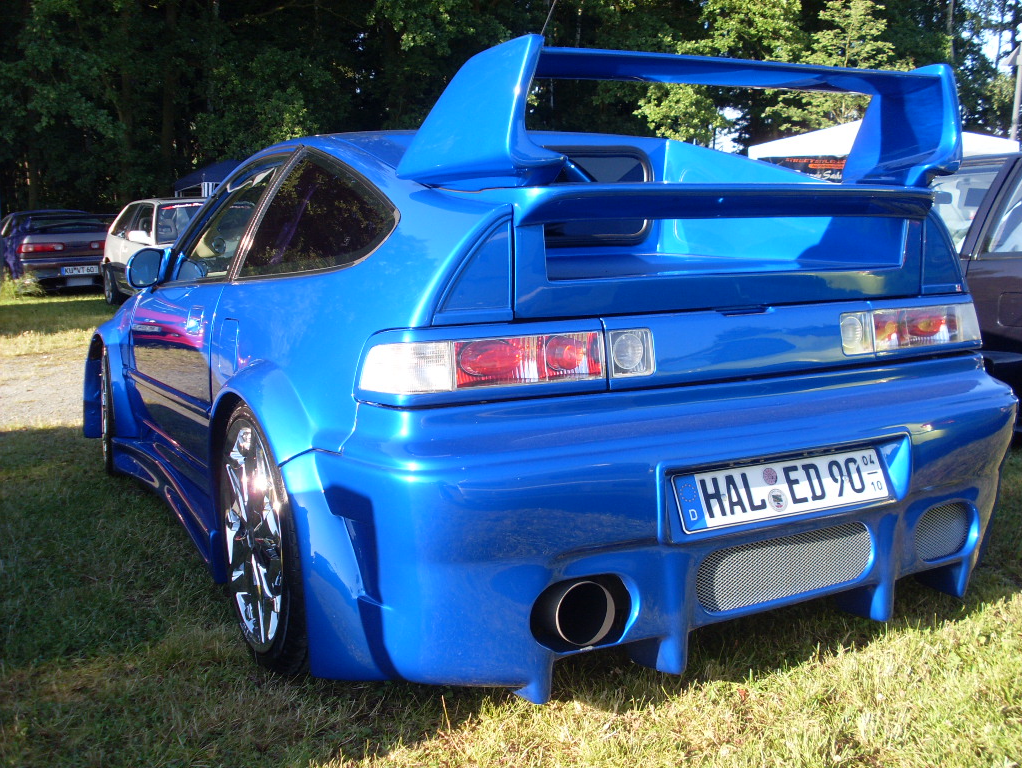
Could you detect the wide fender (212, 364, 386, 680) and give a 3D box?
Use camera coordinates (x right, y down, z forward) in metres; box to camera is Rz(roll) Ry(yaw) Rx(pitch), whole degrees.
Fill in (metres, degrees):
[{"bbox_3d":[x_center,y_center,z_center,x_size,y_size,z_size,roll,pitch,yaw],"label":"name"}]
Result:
[{"bbox_3d":[-0.506,0.245,2.438,0.150,0.570,0.820,-5,9,-28],"label":"wide fender"}]

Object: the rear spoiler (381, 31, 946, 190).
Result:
[{"bbox_3d":[0.390,-0.533,2.354,1.080,0.260,0.540,-5,9,-28],"label":"rear spoiler"}]

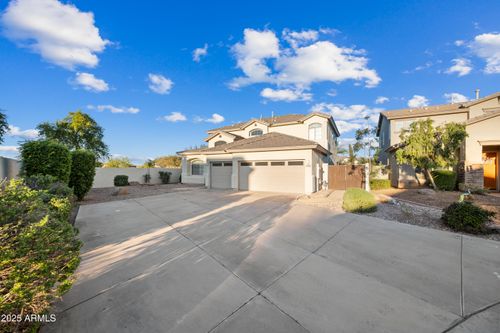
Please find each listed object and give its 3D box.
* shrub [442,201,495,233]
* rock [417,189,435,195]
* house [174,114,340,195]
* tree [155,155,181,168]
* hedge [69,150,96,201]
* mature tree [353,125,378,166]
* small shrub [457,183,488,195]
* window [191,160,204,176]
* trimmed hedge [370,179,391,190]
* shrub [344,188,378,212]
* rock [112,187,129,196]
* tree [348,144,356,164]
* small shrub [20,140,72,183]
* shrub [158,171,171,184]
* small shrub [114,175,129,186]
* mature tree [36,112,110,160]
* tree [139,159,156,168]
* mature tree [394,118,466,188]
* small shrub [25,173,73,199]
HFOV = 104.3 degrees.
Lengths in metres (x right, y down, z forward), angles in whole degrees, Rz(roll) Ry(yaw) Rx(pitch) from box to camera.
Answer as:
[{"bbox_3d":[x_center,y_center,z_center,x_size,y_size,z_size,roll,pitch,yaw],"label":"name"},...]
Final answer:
[{"bbox_3d":[5.735,1.307,5.150,0.920,0.780,0.850,0,-1,24],"label":"shrub"},{"bbox_3d":[10.472,1.493,11.600,0.830,0.280,0.600,0,-1,24],"label":"rock"},{"bbox_3d":[2.250,-1.720,20.300,12.200,7.000,14.200,0,0,28],"label":"house"},{"bbox_3d":[-18.866,-0.129,45.000,6.500,5.200,5.500,0,-1,24],"label":"tree"},{"bbox_3d":[-8.358,0.465,9.700,1.120,2.530,1.120,0,0,28],"label":"hedge"},{"bbox_3d":[9.469,-0.850,15.800,2.000,5.100,2.000,0,0,28],"label":"mature tree"},{"bbox_3d":[13.451,1.275,11.700,1.250,0.600,0.900,0,-1,24],"label":"small shrub"},{"bbox_3d":[-4.619,0.090,17.200,1.450,1.240,0.120,0,0,28],"label":"window"},{"bbox_3d":[9.585,1.313,14.300,1.300,0.800,0.950,0,-1,24],"label":"trimmed hedge"},{"bbox_3d":[4.225,1.292,7.500,1.150,0.880,1.100,0,-1,24],"label":"shrub"},{"bbox_3d":[-8.394,1.613,12.600,0.920,0.550,0.680,0,-1,24],"label":"rock"},{"bbox_3d":[12.654,-0.500,24.000,0.900,4.400,0.900,0,0,28],"label":"tree"},{"bbox_3d":[-7.851,0.365,7.500,1.400,2.730,1.250,0,0,28],"label":"small shrub"},{"bbox_3d":[-9.379,1.299,21.400,1.200,1.480,1.050,0,-1,24],"label":"shrub"},{"bbox_3d":[-10.774,1.160,16.300,0.970,0.980,0.950,0,0,28],"label":"small shrub"},{"bbox_3d":[-18.261,-2.025,20.000,5.500,7.450,5.300,0,0,28],"label":"mature tree"},{"bbox_3d":[-21.929,0.377,42.000,4.000,4.100,3.800,0,-1,24],"label":"tree"},{"bbox_3d":[13.071,-0.900,14.000,3.900,5.100,3.800,0,0,28],"label":"mature tree"},{"bbox_3d":[-7.292,1.055,7.000,1.250,1.420,1.200,0,-1,24],"label":"small shrub"}]

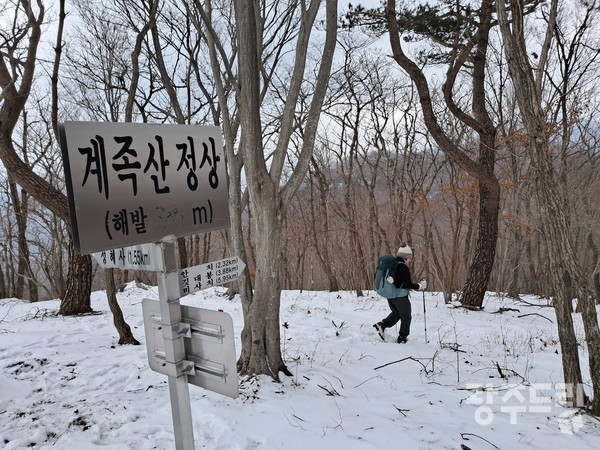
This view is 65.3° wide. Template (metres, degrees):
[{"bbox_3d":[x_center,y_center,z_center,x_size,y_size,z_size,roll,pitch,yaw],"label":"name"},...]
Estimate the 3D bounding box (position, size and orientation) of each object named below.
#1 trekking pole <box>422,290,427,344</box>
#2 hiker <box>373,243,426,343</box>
[{"bbox_3d":[2.072,1.441,7.750,0.050,1.080,0.050,-2,0,0],"label":"trekking pole"},{"bbox_3d":[1.655,1.123,7.720,0.880,1.680,0.560,0,0,2],"label":"hiker"}]

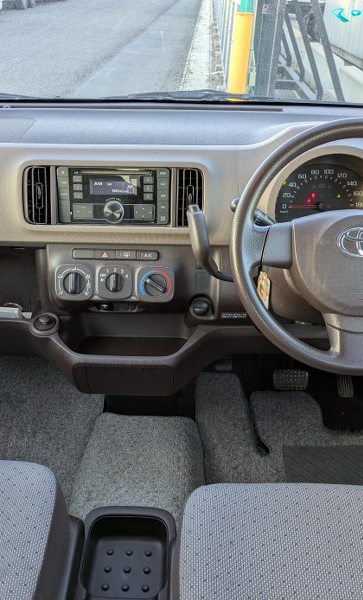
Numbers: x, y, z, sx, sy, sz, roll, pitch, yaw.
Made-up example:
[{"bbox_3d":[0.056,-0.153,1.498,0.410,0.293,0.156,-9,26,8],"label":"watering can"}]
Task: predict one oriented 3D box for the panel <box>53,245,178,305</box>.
[{"bbox_3d":[-0.123,-0.046,1.070,0.222,0.108,0.040,1,10,2],"label":"panel"}]

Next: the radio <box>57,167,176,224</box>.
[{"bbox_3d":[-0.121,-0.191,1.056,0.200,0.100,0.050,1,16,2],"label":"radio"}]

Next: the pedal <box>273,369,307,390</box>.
[{"bbox_3d":[0.266,0.194,1.408,0.085,0.055,0.030,1,-5,2],"label":"pedal"}]

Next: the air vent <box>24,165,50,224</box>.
[{"bbox_3d":[-0.259,-0.191,1.052,0.050,0.102,0.035,1,16,2],"label":"air vent"}]

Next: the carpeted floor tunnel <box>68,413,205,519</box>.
[{"bbox_3d":[-0.082,0.395,1.175,0.245,0.130,0.340,2,30,3],"label":"carpeted floor tunnel"}]

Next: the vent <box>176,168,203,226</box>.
[{"bbox_3d":[0.015,-0.187,1.047,0.048,0.102,0.035,1,16,2],"label":"vent"}]

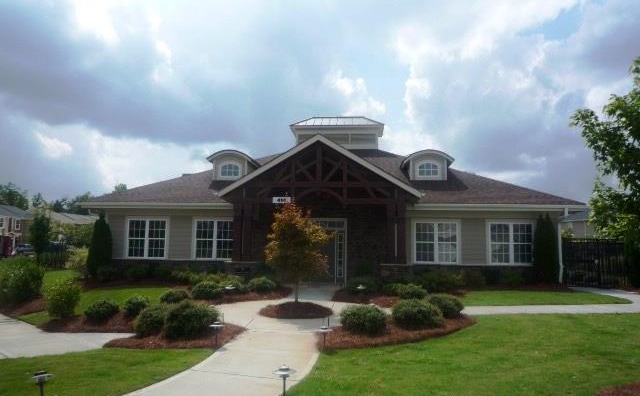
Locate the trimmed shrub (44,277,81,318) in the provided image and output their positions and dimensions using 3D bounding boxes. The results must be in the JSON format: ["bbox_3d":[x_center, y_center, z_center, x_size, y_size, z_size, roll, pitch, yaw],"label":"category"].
[{"bbox_3d":[-5.328,2.055,9.604,0.618,0.826,0.587,4,-6,-28],"label":"trimmed shrub"}]

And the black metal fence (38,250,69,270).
[{"bbox_3d":[-13.550,3.086,23.500,1.800,1.100,0.080,0,-5,5],"label":"black metal fence"}]

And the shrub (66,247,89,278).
[{"bbox_3d":[-9.927,2.613,19.004,0.947,1.337,0.900,3,-6,-27],"label":"shrub"}]

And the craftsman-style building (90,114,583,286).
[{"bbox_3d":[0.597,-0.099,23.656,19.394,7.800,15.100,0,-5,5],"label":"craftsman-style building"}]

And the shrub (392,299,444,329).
[{"bbox_3d":[1.880,2.191,8.868,0.957,0.528,0.909,0,-5,12],"label":"shrub"}]

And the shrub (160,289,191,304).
[{"bbox_3d":[-3.636,2.482,11.633,0.721,0.387,0.685,2,-5,-17],"label":"shrub"}]

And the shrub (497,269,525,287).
[{"bbox_3d":[7.007,2.874,17.002,0.952,0.566,0.857,-1,-6,22],"label":"shrub"}]

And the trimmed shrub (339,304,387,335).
[{"bbox_3d":[0.757,2.090,8.031,0.797,0.472,0.757,0,-5,5],"label":"trimmed shrub"}]

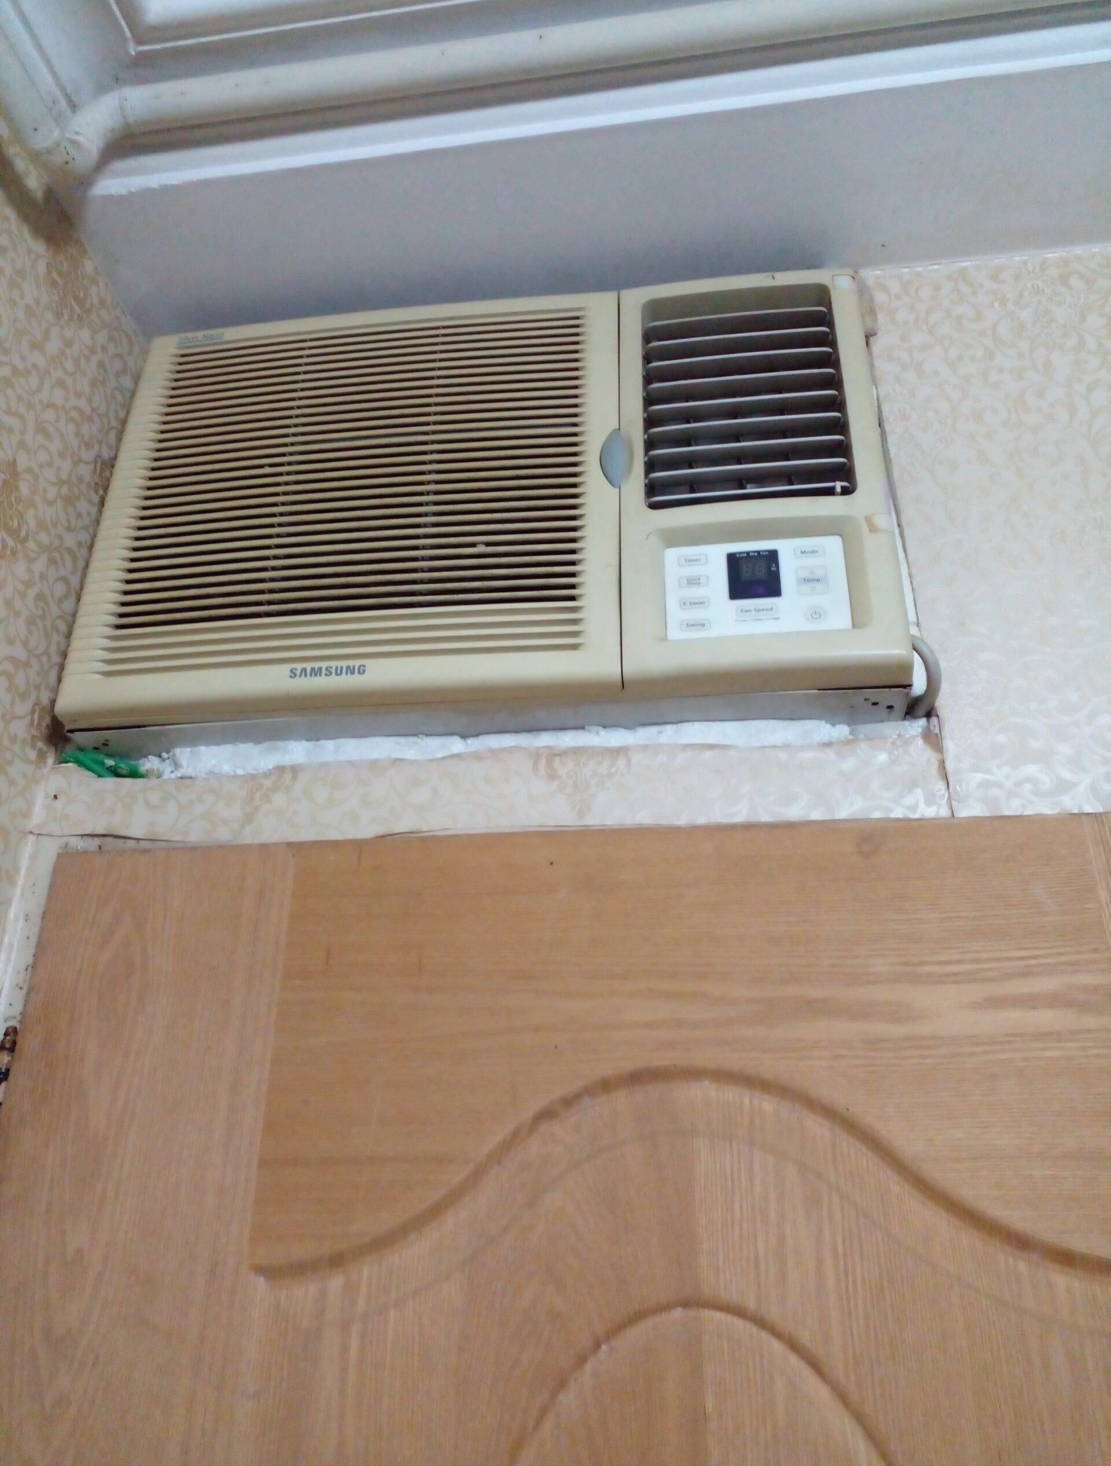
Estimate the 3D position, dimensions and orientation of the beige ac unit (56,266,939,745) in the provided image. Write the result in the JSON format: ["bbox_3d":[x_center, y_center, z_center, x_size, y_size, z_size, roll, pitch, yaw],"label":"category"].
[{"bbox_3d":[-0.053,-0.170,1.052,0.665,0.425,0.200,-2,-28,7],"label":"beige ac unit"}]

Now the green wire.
[{"bbox_3d":[-0.389,0.026,0.996,0.082,0.032,0.040,-3,-27,7],"label":"green wire"}]

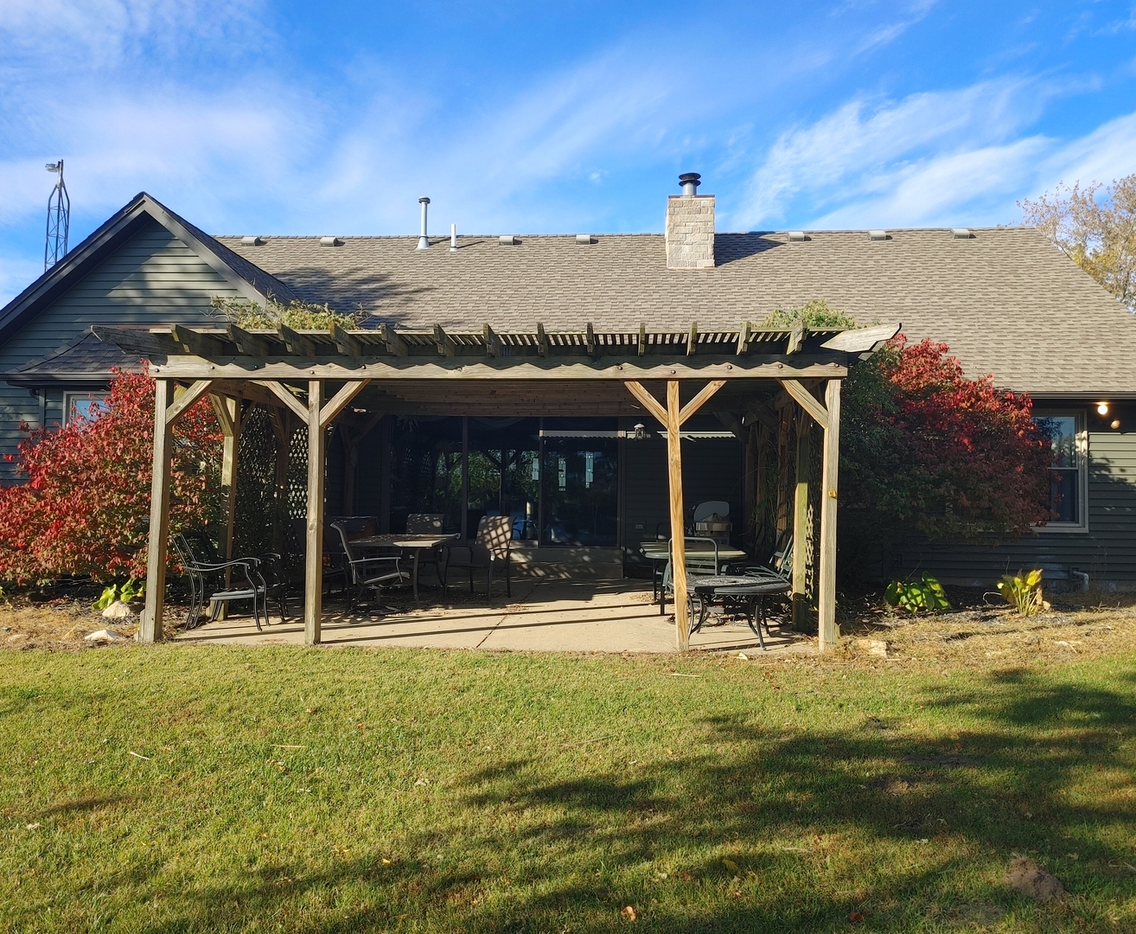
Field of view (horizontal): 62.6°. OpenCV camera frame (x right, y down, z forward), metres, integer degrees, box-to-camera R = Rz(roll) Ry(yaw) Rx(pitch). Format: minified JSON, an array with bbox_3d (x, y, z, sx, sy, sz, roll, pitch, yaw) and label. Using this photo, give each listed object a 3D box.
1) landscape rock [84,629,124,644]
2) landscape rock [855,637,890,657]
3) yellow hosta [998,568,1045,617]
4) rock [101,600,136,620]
[{"bbox_3d":[-4.171,1.525,8.410,0.320,0.120,0.240,1,-2,-26],"label":"landscape rock"},{"bbox_3d":[2.587,1.532,7.950,0.270,0.145,0.200,0,-2,18],"label":"landscape rock"},{"bbox_3d":[5.231,1.440,10.800,0.510,0.530,0.470,-1,-2,26],"label":"yellow hosta"},{"bbox_3d":[-4.809,1.527,10.000,0.320,0.185,0.250,1,-2,-26],"label":"rock"}]

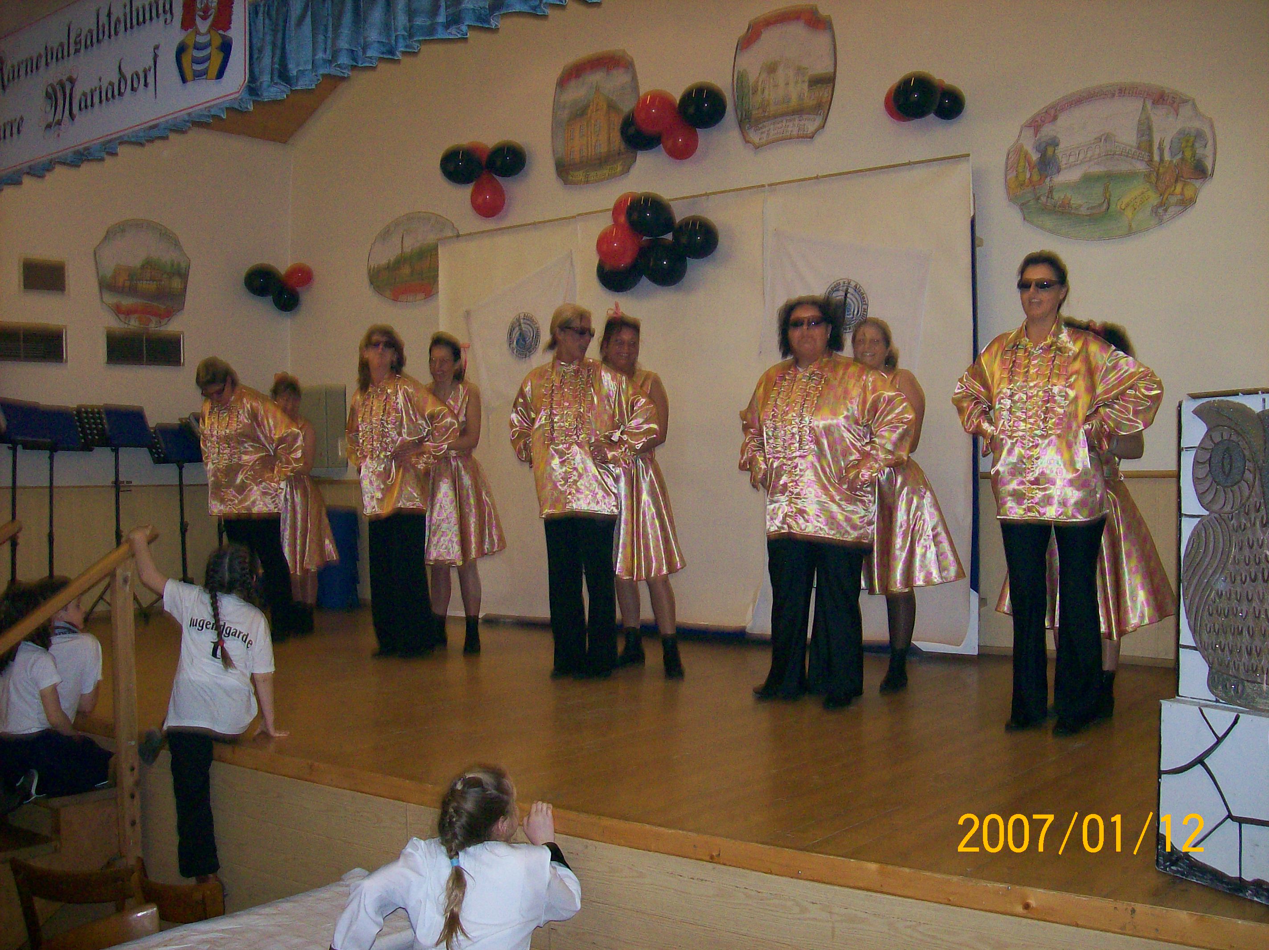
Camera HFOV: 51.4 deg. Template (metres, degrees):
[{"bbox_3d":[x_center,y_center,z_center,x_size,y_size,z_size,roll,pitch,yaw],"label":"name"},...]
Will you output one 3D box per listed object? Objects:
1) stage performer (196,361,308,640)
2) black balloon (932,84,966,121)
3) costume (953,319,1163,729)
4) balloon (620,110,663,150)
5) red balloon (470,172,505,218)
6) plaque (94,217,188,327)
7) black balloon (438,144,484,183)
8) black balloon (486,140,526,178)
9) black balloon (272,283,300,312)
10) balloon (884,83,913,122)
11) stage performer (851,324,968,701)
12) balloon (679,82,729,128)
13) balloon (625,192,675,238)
[{"bbox_3d":[-2.289,0.136,7.898,0.640,1.679,0.480,-1,-1,25],"label":"stage performer"},{"bbox_3d":[1.603,-1.911,6.761,0.183,0.188,0.183,-1,-1,36],"label":"black balloon"},{"bbox_3d":[1.533,0.166,4.778,0.740,1.457,0.420,-1,-1,30],"label":"costume"},{"bbox_3d":[0.039,-2.064,7.900,0.250,0.250,0.250,0,0,0],"label":"balloon"},{"bbox_3d":[-0.963,-1.840,8.660,0.230,0.300,0.230,0,0,0],"label":"red balloon"},{"bbox_3d":[-3.433,-1.412,9.243,0.661,0.754,0.030,0,-1,-39],"label":"plaque"},{"bbox_3d":[-1.131,-2.032,8.649,0.286,0.260,0.267,0,-1,0],"label":"black balloon"},{"bbox_3d":[-0.817,-2.021,8.424,0.260,0.237,0.247,0,-1,0],"label":"black balloon"},{"bbox_3d":[-2.581,-1.311,9.770,0.210,0.215,0.220,0,0,0],"label":"black balloon"},{"bbox_3d":[1.408,-1.956,6.926,0.193,0.203,0.193,-1,-1,36],"label":"balloon"},{"bbox_3d":[1.104,0.116,5.660,0.580,1.600,0.560,0,0,37],"label":"stage performer"},{"bbox_3d":[0.392,-2.131,7.620,0.280,0.270,0.280,0,0,0],"label":"balloon"},{"bbox_3d":[0.089,-1.499,7.623,0.281,0.264,0.264,0,-1,0],"label":"balloon"}]

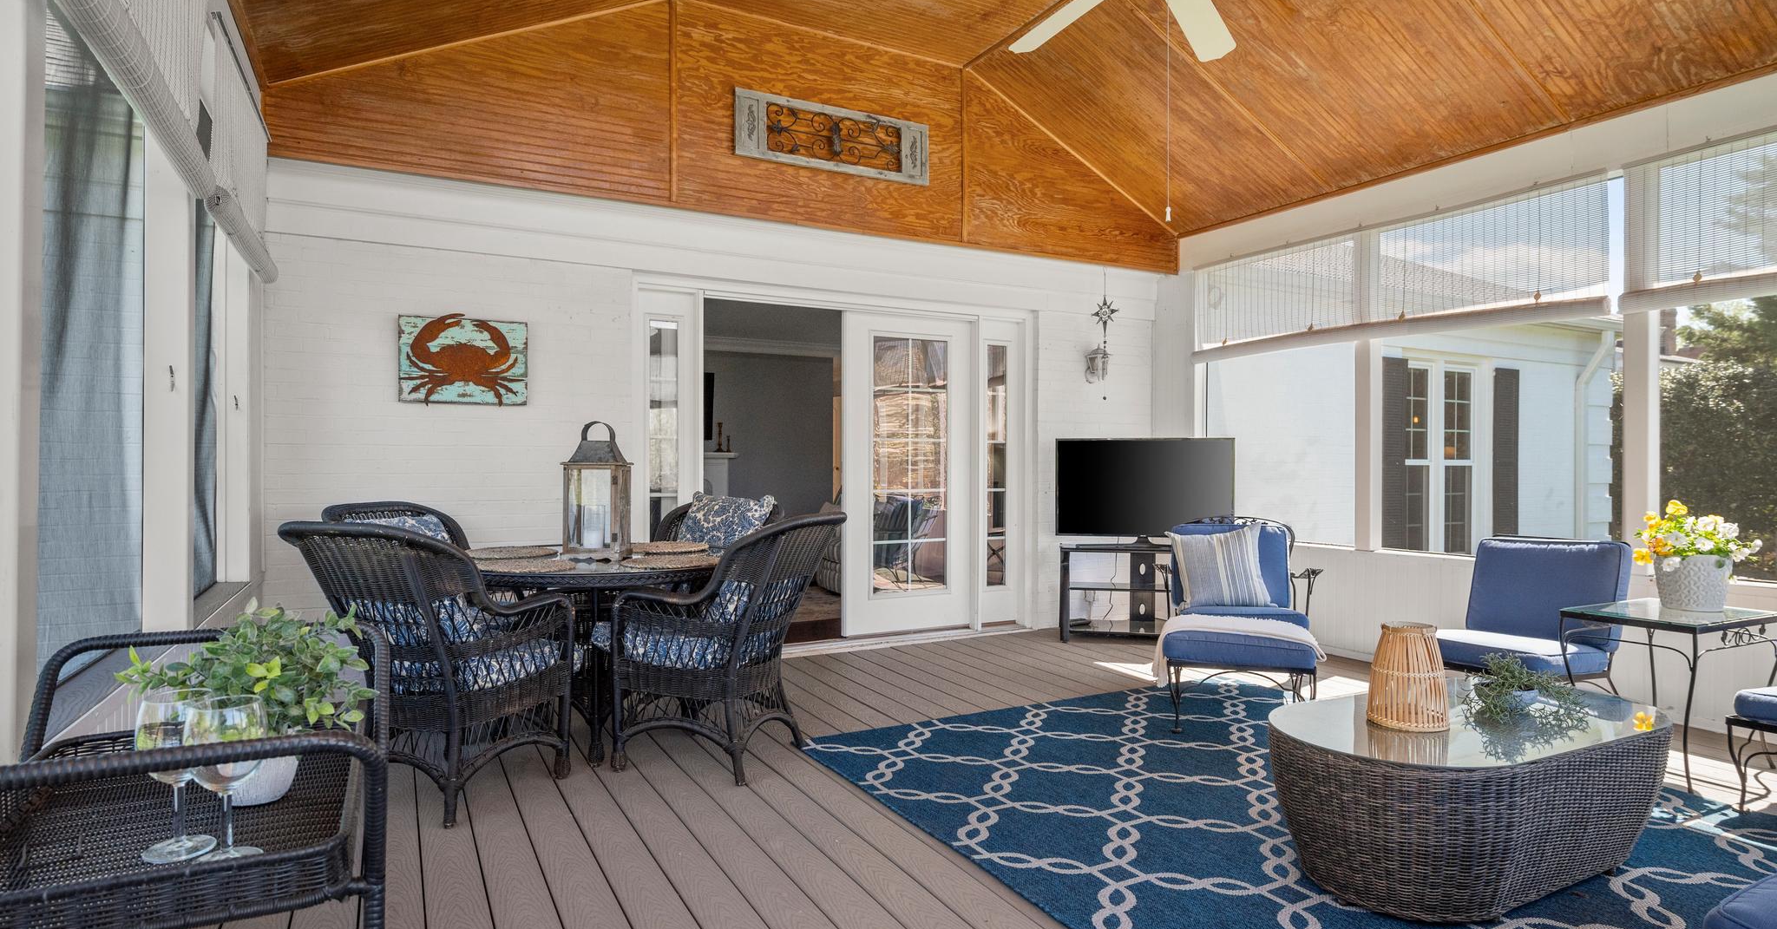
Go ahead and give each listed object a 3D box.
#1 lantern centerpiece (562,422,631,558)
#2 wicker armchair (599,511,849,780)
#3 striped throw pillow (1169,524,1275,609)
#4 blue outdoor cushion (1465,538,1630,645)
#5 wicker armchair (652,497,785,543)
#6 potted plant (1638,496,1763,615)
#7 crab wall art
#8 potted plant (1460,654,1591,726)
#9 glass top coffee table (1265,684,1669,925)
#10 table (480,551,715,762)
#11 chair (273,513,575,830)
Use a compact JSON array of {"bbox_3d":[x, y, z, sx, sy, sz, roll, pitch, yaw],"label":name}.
[{"bbox_3d":[-1.173,0.103,3.580,0.250,0.550,0.245,0,0,-7],"label":"lantern centerpiece"},{"bbox_3d":[-0.592,0.655,3.391,0.800,0.945,0.600,0,0,19],"label":"wicker armchair"},{"bbox_3d":[1.700,0.520,4.530,0.450,0.450,0.140,-5,-22,18],"label":"striped throw pillow"},{"bbox_3d":[2.712,0.533,3.667,0.130,0.420,0.490,27,-16,-35],"label":"blue outdoor cushion"},{"bbox_3d":[-0.950,0.655,4.450,0.600,0.940,0.780,0,0,14],"label":"wicker armchair"},{"bbox_3d":[3.120,0.345,3.430,0.370,0.420,0.340,0,0,42],"label":"potted plant"},{"bbox_3d":[-2.071,-0.504,4.330,0.565,0.430,0.040,0,0,-27],"label":"crab wall art"},{"bbox_3d":[1.888,0.640,2.640,0.310,0.165,0.280,0,0,36],"label":"potted plant"},{"bbox_3d":[1.644,0.920,2.521,1.260,0.410,0.620,0,0,-27],"label":"glass top coffee table"},{"bbox_3d":[-1.145,0.749,3.650,1.220,0.740,1.220,0,0,0],"label":"table"},{"bbox_3d":[-1.535,0.651,2.945,0.640,0.940,0.760,0,0,17],"label":"chair"}]

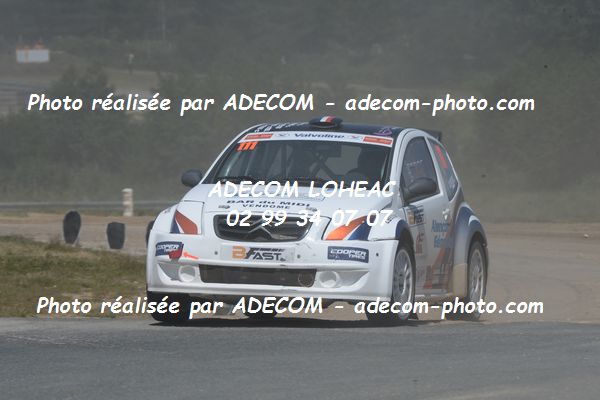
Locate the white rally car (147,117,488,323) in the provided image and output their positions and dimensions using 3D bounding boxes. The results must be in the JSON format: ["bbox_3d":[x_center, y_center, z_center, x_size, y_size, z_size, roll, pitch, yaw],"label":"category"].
[{"bbox_3d":[0.150,0.130,44.600,1.780,1.460,3.680,1,0,14],"label":"white rally car"}]

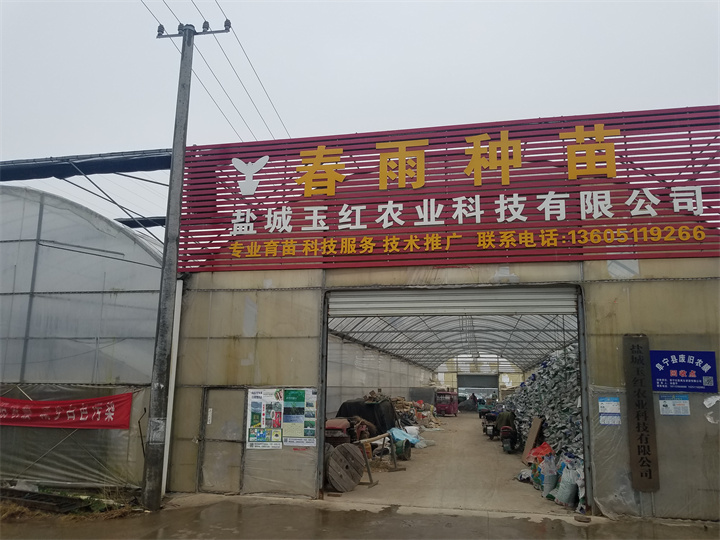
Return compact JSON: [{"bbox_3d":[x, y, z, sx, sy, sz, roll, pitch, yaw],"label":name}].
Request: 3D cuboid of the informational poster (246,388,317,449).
[{"bbox_3d":[-1.198,2.285,8.305,1.140,0.910,0.015,-1,-12,12],"label":"informational poster"}]

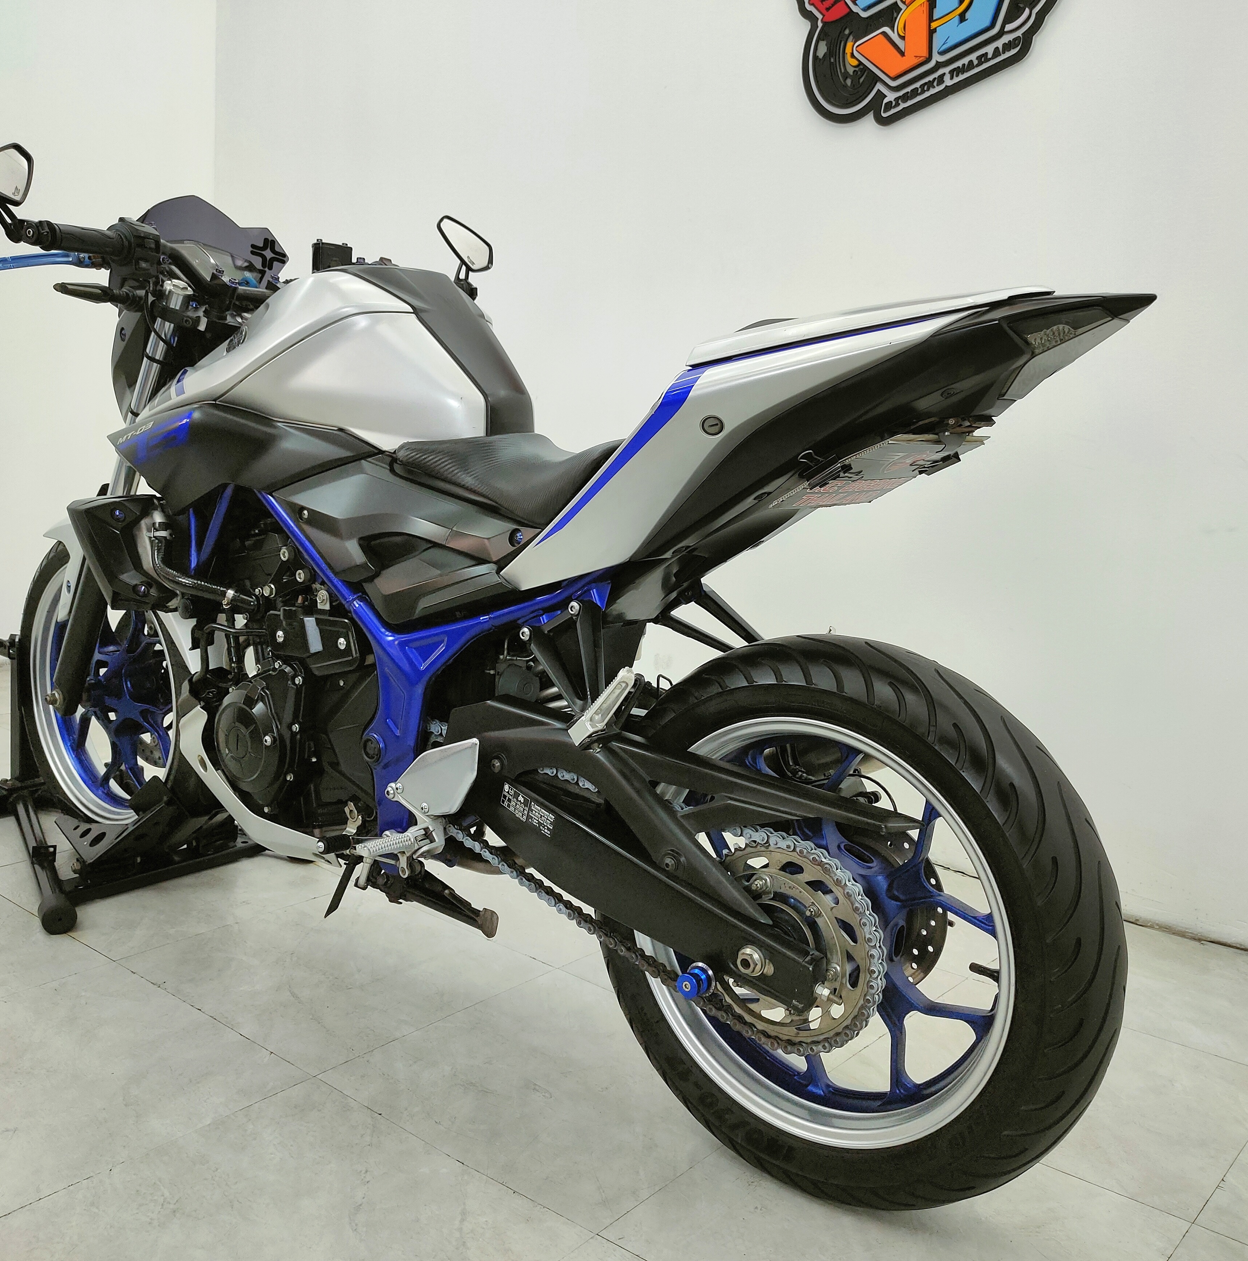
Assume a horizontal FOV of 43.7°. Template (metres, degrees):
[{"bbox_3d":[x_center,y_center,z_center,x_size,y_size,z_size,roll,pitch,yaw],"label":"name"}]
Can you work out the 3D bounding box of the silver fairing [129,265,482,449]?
[{"bbox_3d":[-0.344,-0.374,2.115,0.600,0.235,0.320,13,15,40],"label":"silver fairing"}]

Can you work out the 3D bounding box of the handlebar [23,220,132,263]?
[{"bbox_3d":[-0.696,-0.499,1.984,0.050,0.045,0.150,10,14,31],"label":"handlebar"}]

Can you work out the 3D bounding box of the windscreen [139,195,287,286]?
[{"bbox_3d":[-0.650,-0.592,2.355,0.160,0.130,0.240,13,15,40],"label":"windscreen"}]

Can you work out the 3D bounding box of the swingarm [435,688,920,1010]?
[{"bbox_3d":[0.073,0.220,1.820,0.670,0.220,0.280,13,15,40],"label":"swingarm"}]

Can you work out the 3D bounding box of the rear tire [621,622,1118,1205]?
[{"bbox_3d":[0.244,0.318,1.695,0.628,0.628,0.146,13,15,40],"label":"rear tire"}]

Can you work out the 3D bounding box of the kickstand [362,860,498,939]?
[{"bbox_3d":[-0.232,0.331,1.916,0.250,0.070,0.090,13,15,40],"label":"kickstand"}]

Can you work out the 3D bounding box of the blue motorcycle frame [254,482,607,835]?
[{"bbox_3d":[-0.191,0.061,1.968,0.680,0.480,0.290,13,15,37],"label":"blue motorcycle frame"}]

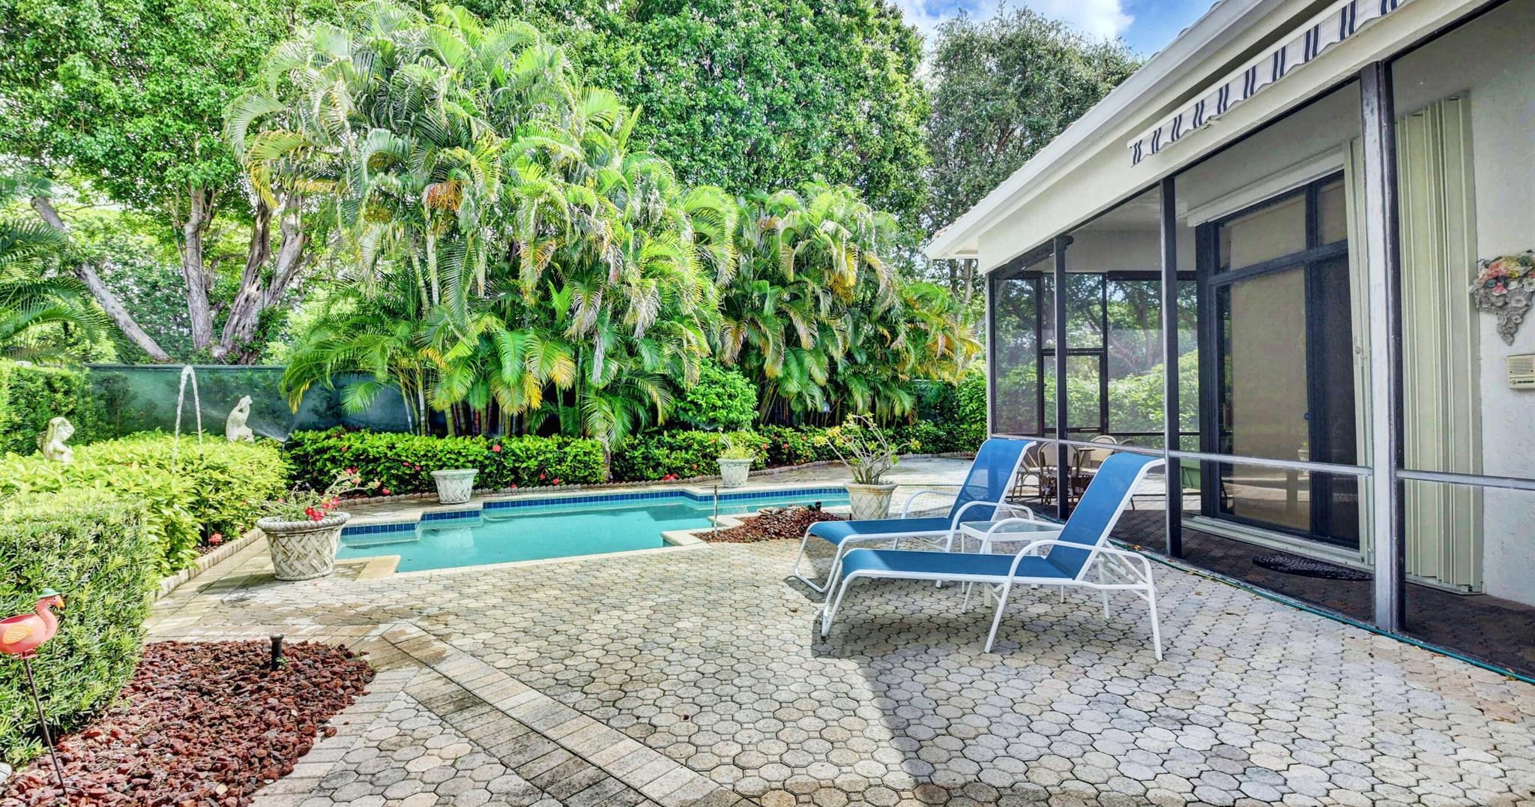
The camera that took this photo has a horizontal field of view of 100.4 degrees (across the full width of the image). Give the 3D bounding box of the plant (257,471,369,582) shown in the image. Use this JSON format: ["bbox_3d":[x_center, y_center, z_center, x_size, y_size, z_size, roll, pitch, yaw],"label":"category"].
[{"bbox_3d":[-3.615,0.940,5.082,0.710,0.810,0.630,0,-1,-36],"label":"plant"}]

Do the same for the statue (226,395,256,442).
[{"bbox_3d":[-7.577,0.253,9.200,0.340,0.750,0.280,0,-1,-28],"label":"statue"}]

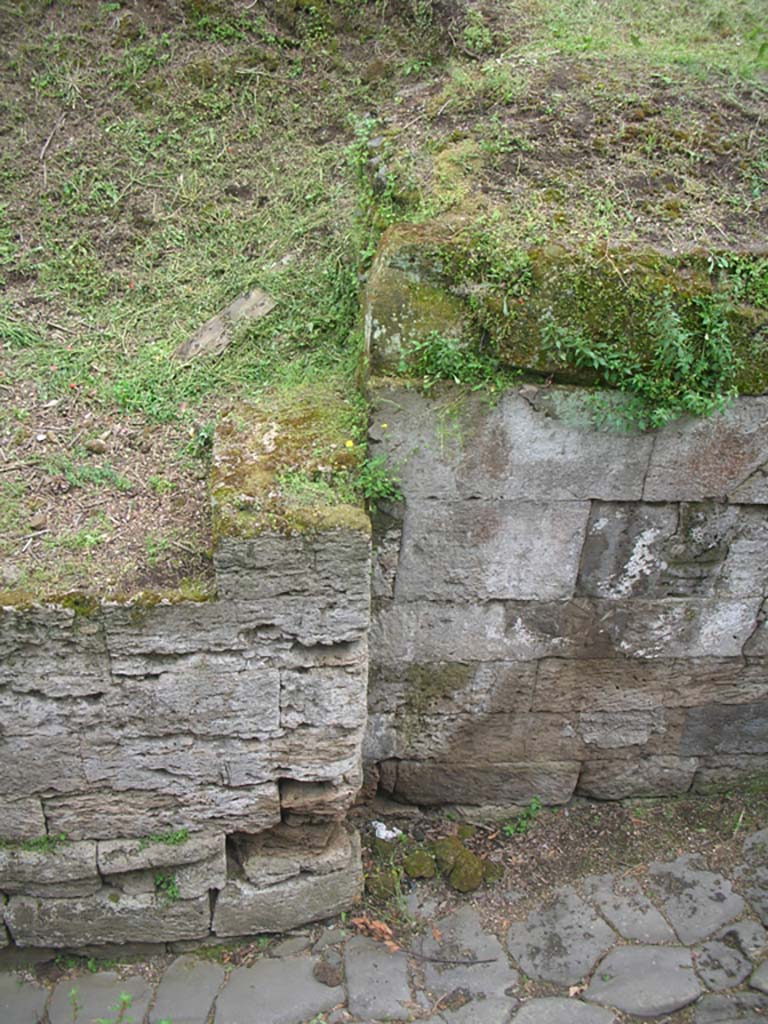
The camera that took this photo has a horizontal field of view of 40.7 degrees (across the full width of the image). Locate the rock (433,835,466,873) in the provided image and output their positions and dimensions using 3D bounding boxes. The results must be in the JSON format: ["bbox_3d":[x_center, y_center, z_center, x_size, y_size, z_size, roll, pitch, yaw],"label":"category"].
[{"bbox_3d":[0.296,1.553,4.681,0.165,0.140,0.170,3,25,0],"label":"rock"}]

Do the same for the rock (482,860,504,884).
[{"bbox_3d":[0.482,1.602,4.602,0.115,0.090,0.110,3,25,0],"label":"rock"}]

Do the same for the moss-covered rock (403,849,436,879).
[{"bbox_3d":[0.160,1.582,4.660,0.150,0.115,0.140,3,25,0],"label":"moss-covered rock"}]

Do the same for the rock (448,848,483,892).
[{"bbox_3d":[0.365,1.588,4.586,0.165,0.150,0.190,3,25,0],"label":"rock"}]

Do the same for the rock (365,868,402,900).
[{"bbox_3d":[-0.002,1.638,4.553,0.165,0.120,0.150,3,25,0],"label":"rock"}]

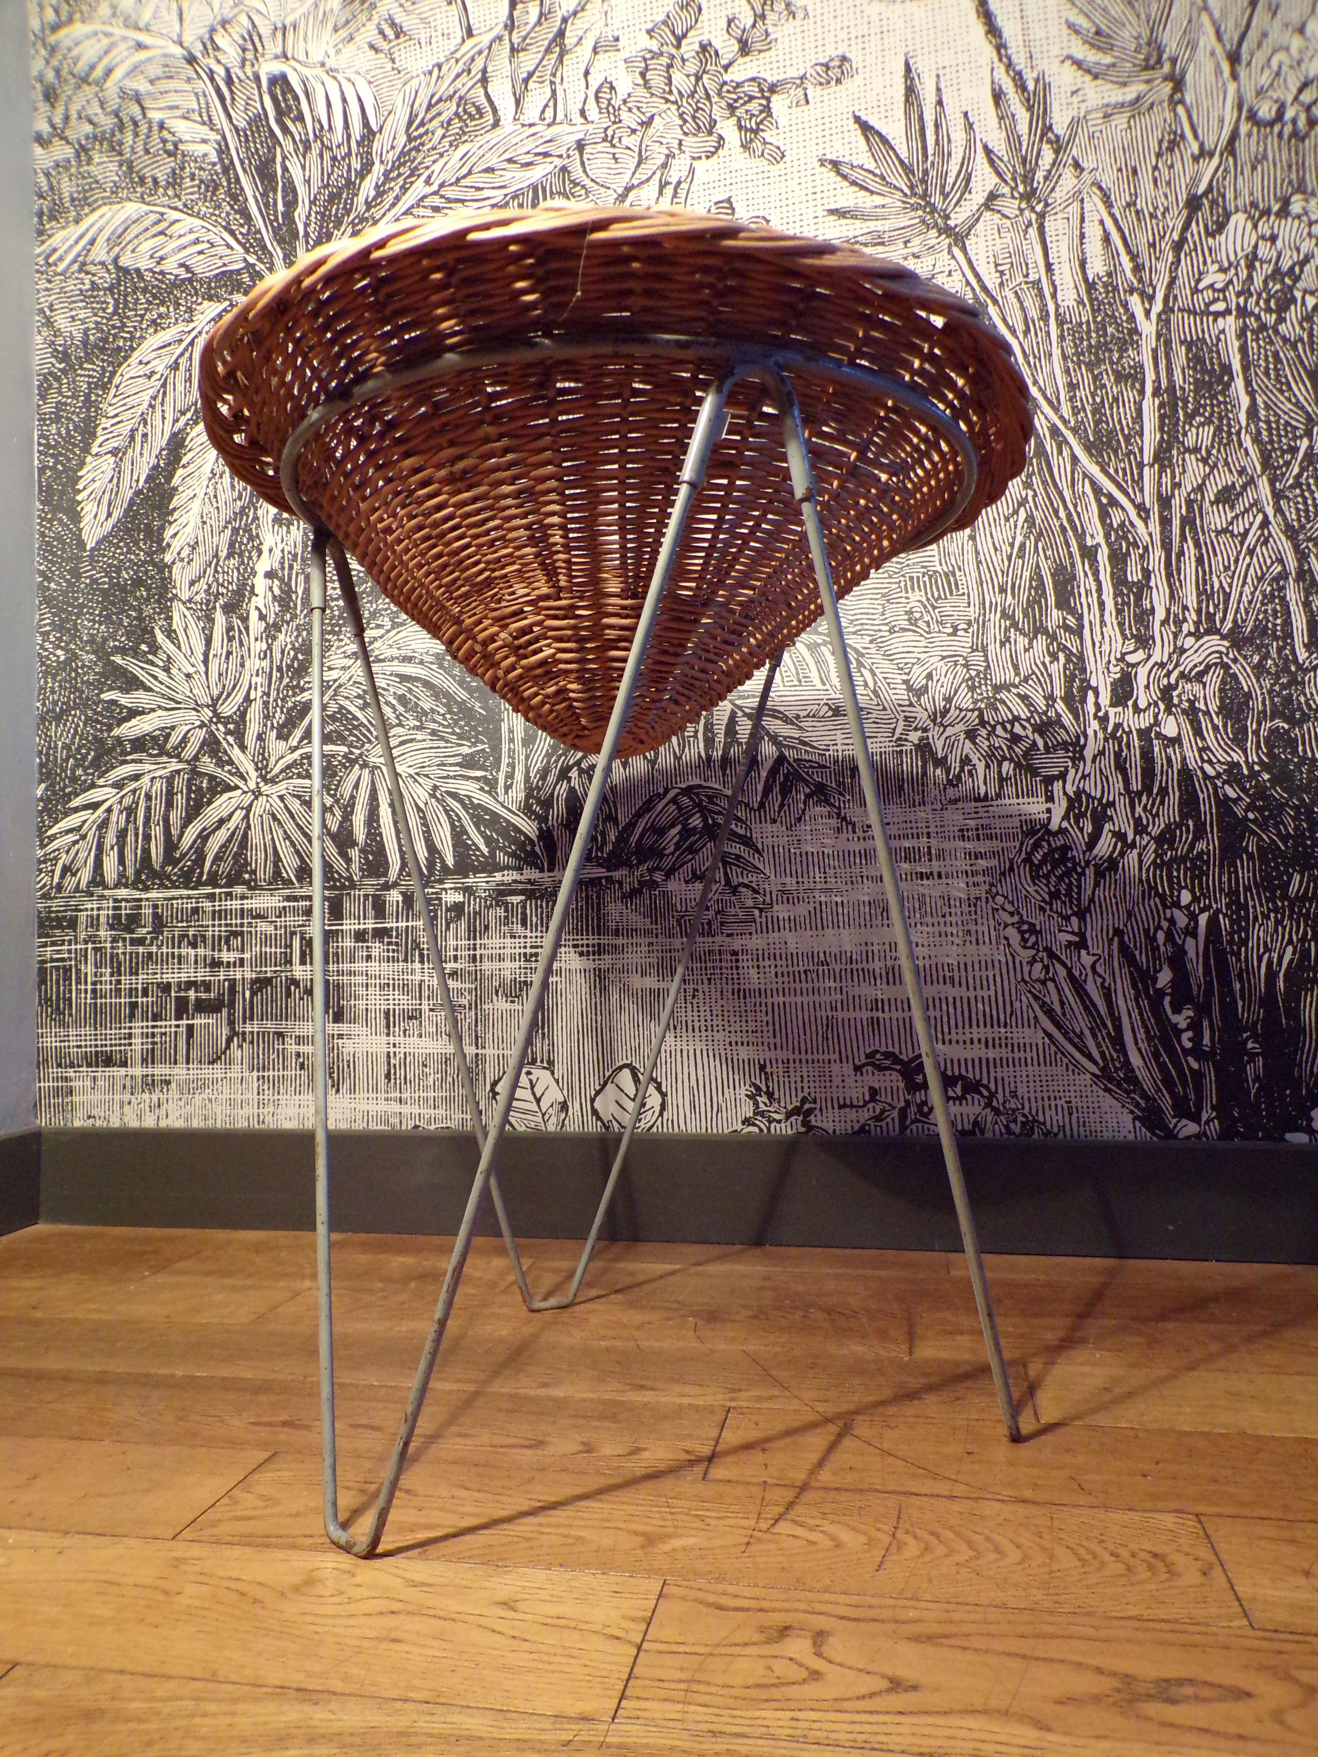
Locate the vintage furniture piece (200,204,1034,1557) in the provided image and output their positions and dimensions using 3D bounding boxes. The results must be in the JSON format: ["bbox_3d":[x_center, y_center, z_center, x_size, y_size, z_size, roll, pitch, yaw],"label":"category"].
[{"bbox_3d":[-0.017,0.020,0.709,0.473,0.567,0.473,-1,-2,3],"label":"vintage furniture piece"}]

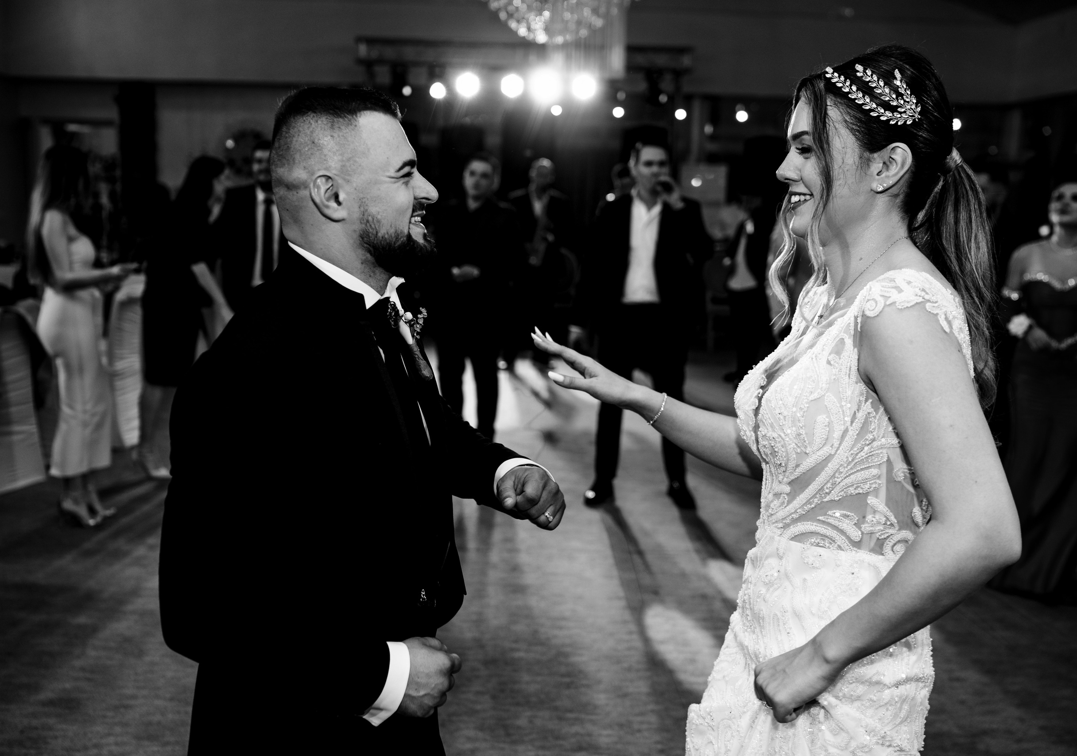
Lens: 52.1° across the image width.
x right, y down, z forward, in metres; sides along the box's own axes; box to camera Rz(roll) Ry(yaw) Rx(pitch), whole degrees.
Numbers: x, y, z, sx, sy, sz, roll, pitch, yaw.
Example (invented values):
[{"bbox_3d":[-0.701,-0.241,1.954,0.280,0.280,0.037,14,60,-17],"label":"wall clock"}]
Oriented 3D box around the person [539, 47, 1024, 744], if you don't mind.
[{"bbox_3d":[0.326,0.427,1.559,0.640,1.740,0.560,-2,10,-18],"label":"person"}]

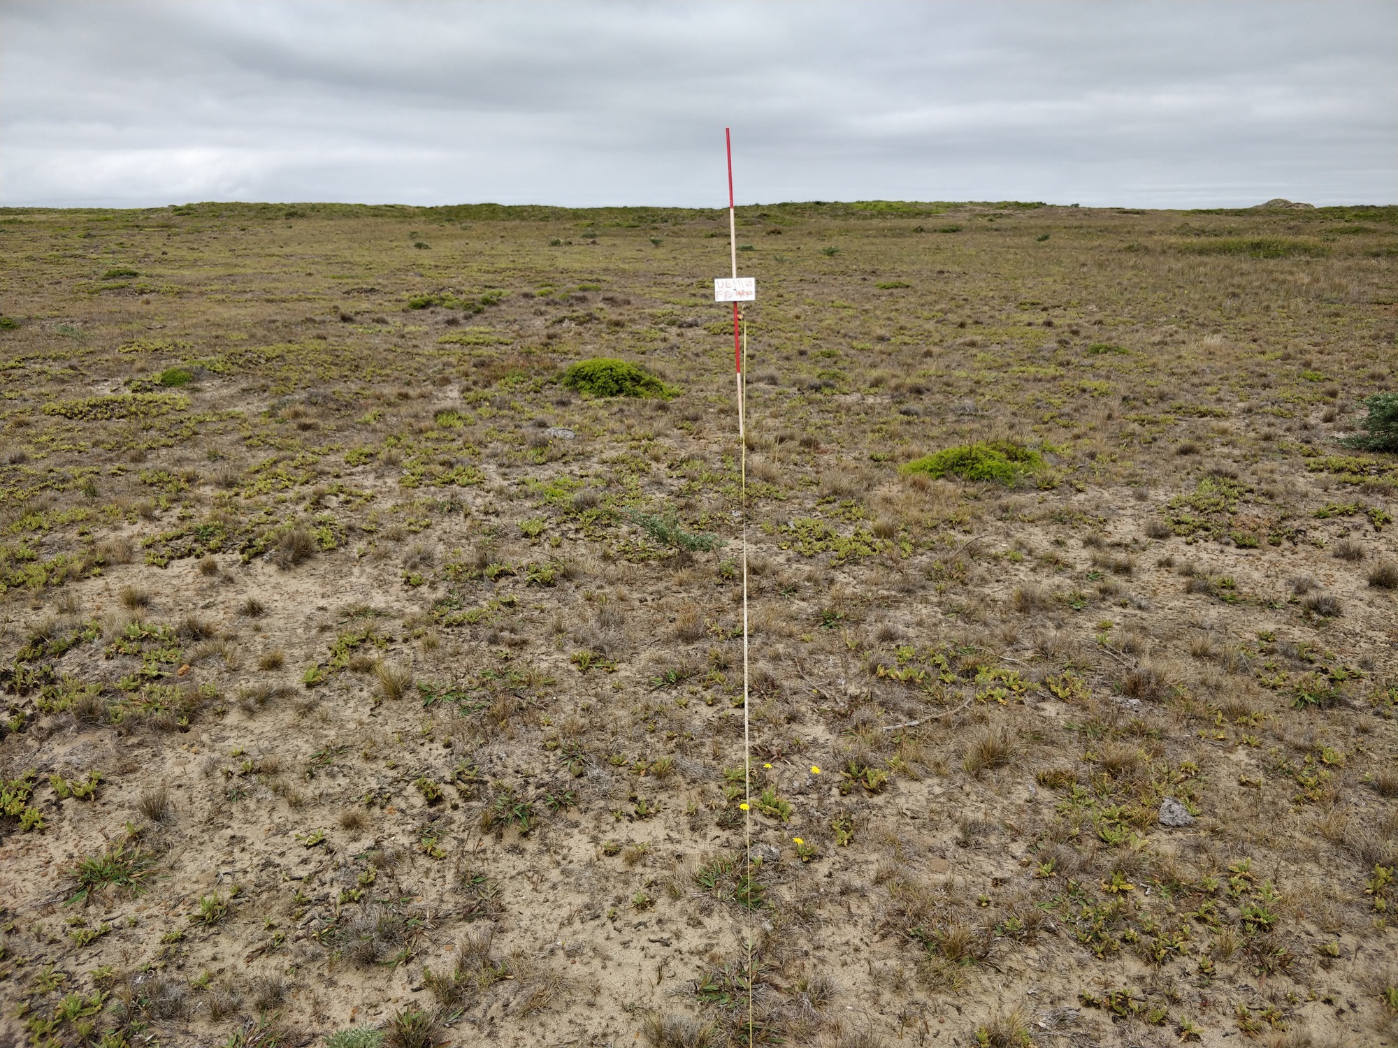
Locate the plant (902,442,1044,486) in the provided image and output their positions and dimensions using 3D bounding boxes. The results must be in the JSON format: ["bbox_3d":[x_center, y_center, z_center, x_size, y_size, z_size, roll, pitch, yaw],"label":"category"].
[{"bbox_3d":[1.546,-0.382,5.479,0.790,0.170,0.600,0,18,0],"label":"plant"}]

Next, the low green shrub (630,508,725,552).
[{"bbox_3d":[-0.096,0.001,4.362,0.420,0.130,0.360,0,18,0],"label":"low green shrub"}]

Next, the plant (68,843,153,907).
[{"bbox_3d":[-1.297,0.756,2.137,0.180,0.065,0.160,0,18,0],"label":"plant"}]

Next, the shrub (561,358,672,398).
[{"bbox_3d":[-0.677,-1.232,7.957,0.910,0.260,0.720,0,18,0],"label":"shrub"}]

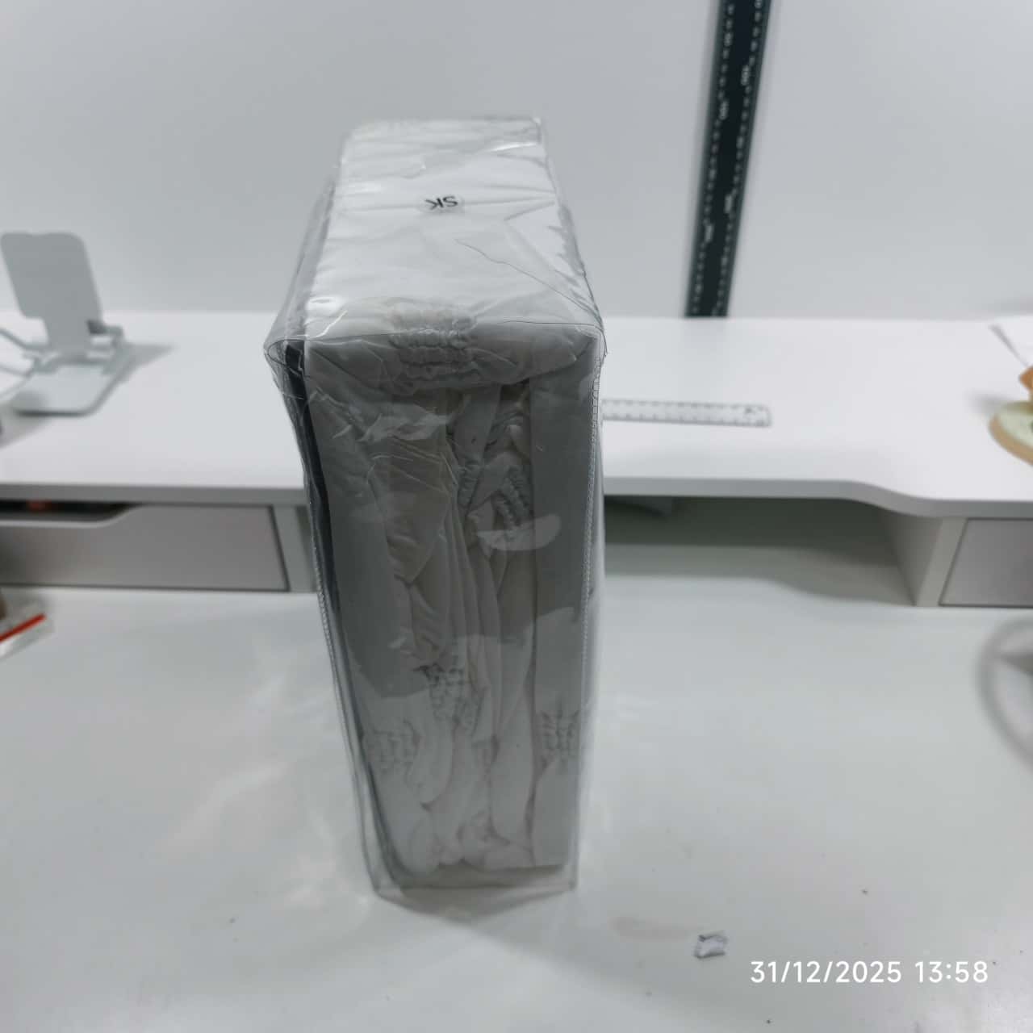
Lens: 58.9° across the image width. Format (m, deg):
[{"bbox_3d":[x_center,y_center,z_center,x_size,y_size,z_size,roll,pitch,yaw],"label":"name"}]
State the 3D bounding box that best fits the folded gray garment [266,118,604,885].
[{"bbox_3d":[-0.030,-0.007,0.477,0.103,0.314,0.250,-2,37,-2],"label":"folded gray garment"}]

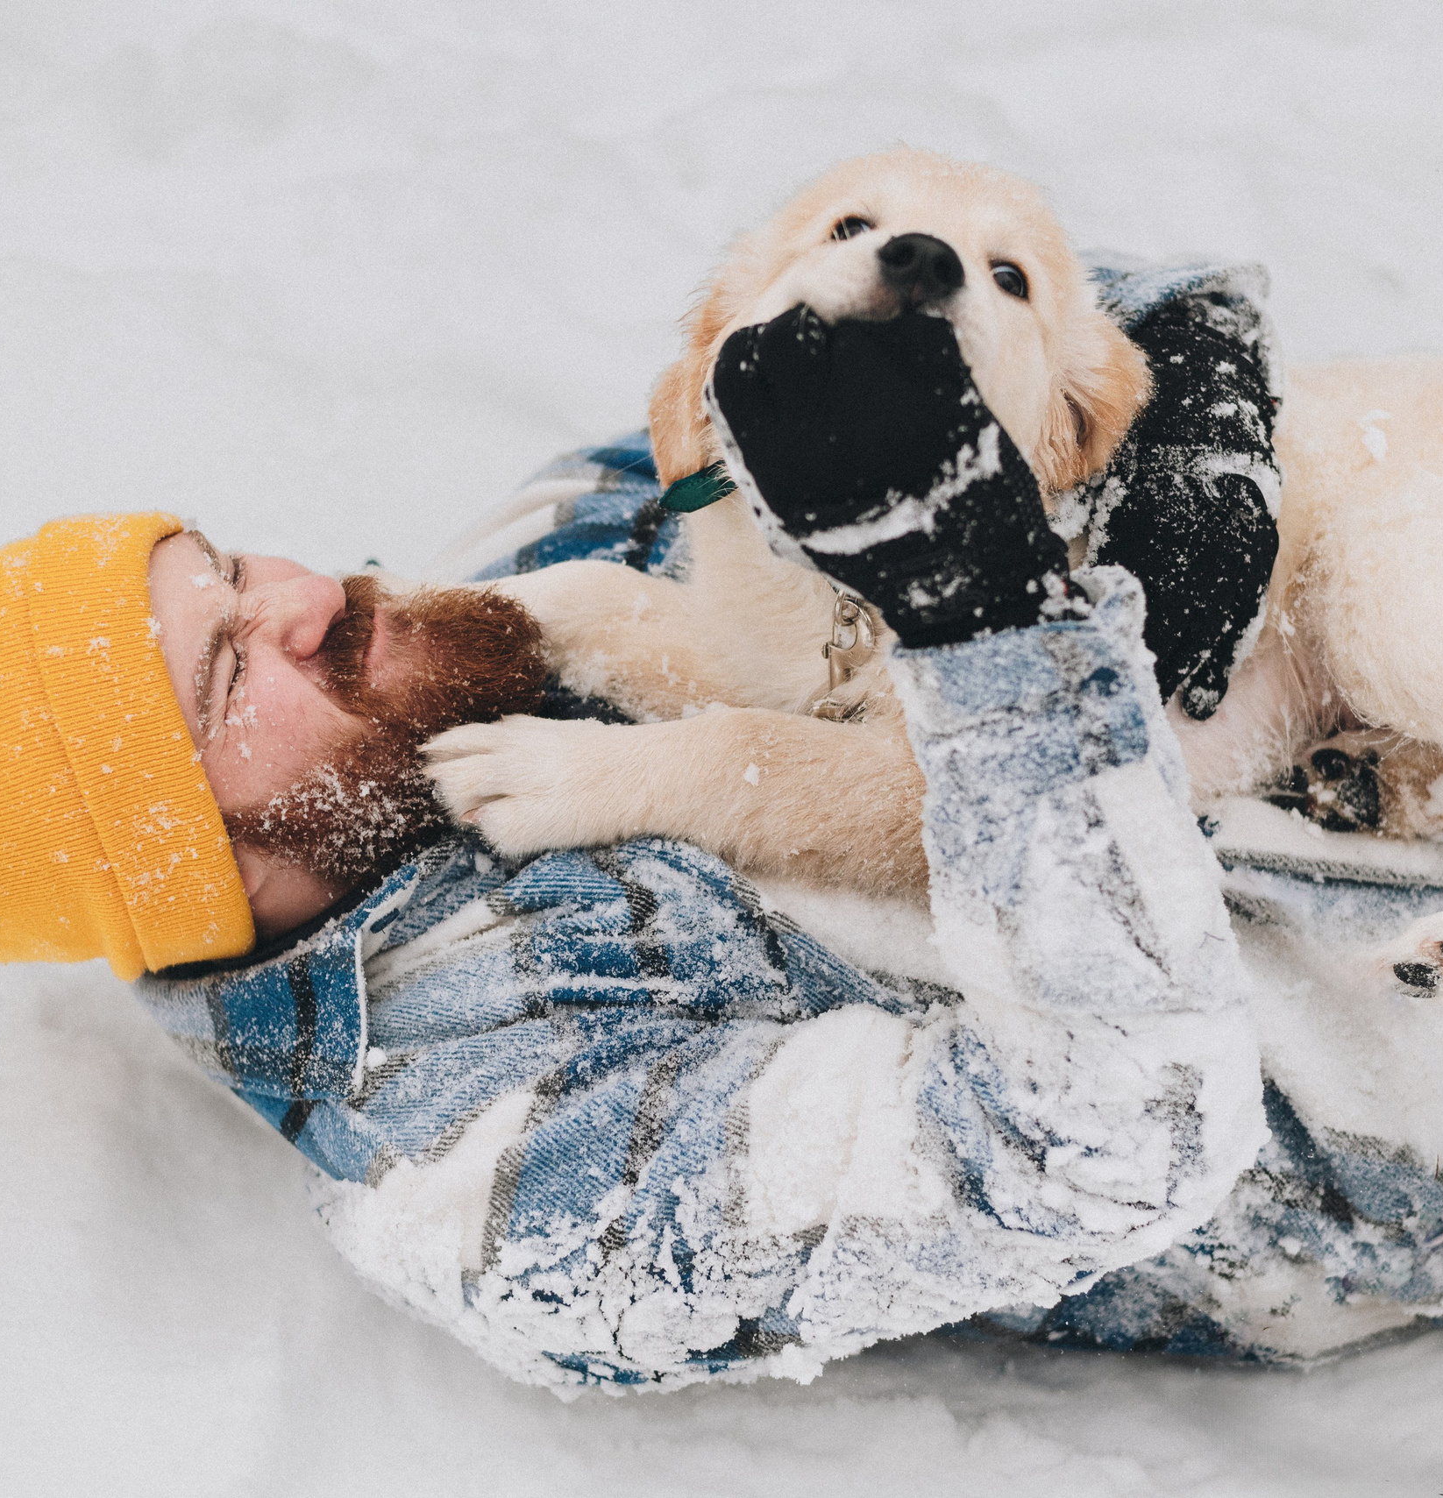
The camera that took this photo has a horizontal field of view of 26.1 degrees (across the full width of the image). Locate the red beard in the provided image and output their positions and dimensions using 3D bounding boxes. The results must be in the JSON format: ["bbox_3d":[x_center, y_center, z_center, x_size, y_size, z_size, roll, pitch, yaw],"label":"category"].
[{"bbox_3d":[-0.171,-0.022,1.570,0.120,0.120,0.150,13,42,-21],"label":"red beard"}]

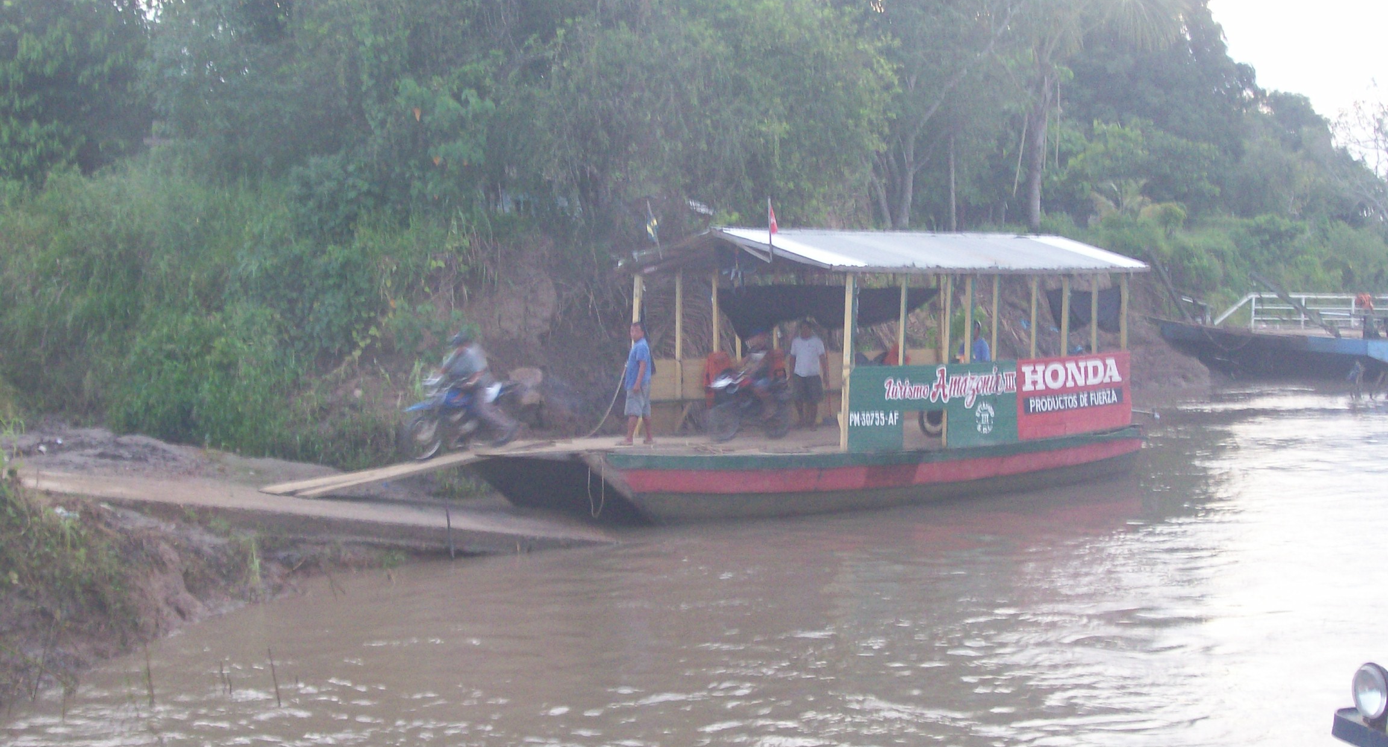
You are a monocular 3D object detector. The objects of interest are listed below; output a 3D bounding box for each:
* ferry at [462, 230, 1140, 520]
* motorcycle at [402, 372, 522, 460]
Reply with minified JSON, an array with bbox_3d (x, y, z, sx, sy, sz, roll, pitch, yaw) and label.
[{"bbox_3d":[2.132,-0.100,34.366,4.200,4.200,13.200,2,3,40],"label":"ferry"},{"bbox_3d":[-3.005,0.482,28.776,0.800,1.130,2.050,2,8,40],"label":"motorcycle"}]

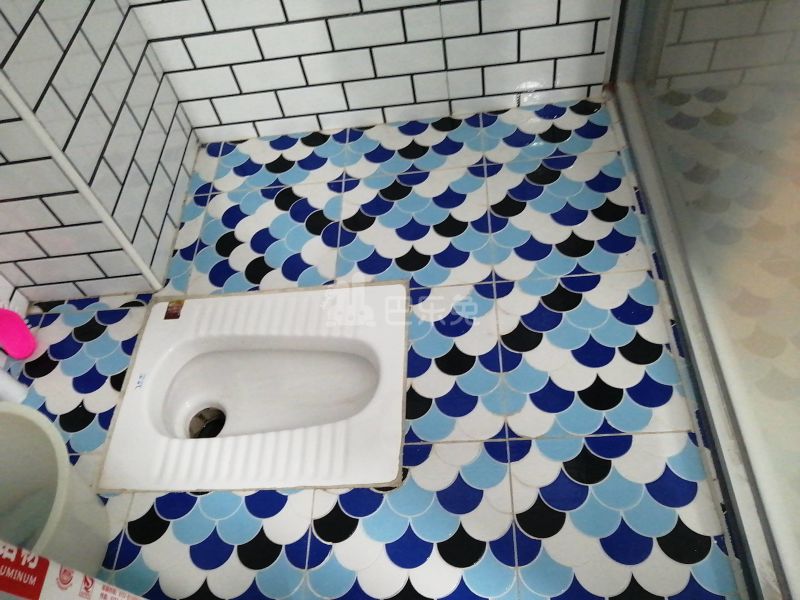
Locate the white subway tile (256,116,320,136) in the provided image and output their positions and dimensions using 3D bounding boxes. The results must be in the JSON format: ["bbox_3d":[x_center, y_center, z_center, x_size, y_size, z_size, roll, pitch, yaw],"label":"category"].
[{"bbox_3d":[-0.264,-0.415,1.421,0.150,0.041,0.009,-4,54,7],"label":"white subway tile"}]

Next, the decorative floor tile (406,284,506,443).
[{"bbox_3d":[0.091,0.099,1.023,0.160,0.010,0.298,-4,55,7],"label":"decorative floor tile"}]

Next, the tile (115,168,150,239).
[{"bbox_3d":[-0.506,-0.185,1.132,0.009,0.071,0.150,-5,54,6],"label":"tile"}]

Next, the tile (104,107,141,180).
[{"bbox_3d":[-0.518,-0.290,1.117,0.009,0.071,0.150,-5,54,6],"label":"tile"}]

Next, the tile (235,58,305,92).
[{"bbox_3d":[-0.279,-0.485,1.294,0.148,0.071,0.010,-4,55,7],"label":"tile"}]

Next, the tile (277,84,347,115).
[{"bbox_3d":[-0.195,-0.452,1.353,0.149,0.071,0.010,-4,55,7],"label":"tile"}]

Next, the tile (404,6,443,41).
[{"bbox_3d":[0.046,-0.554,1.201,0.074,0.071,0.010,-4,55,7],"label":"tile"}]

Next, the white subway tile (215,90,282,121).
[{"bbox_3d":[-0.343,-0.438,1.363,0.148,0.071,0.010,-4,55,7],"label":"white subway tile"}]

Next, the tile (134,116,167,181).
[{"bbox_3d":[-0.507,-0.310,1.217,0.010,0.071,0.149,-5,55,6],"label":"tile"}]

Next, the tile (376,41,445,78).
[{"bbox_3d":[0.021,-0.514,1.277,0.150,0.071,0.009,-4,54,7],"label":"tile"}]

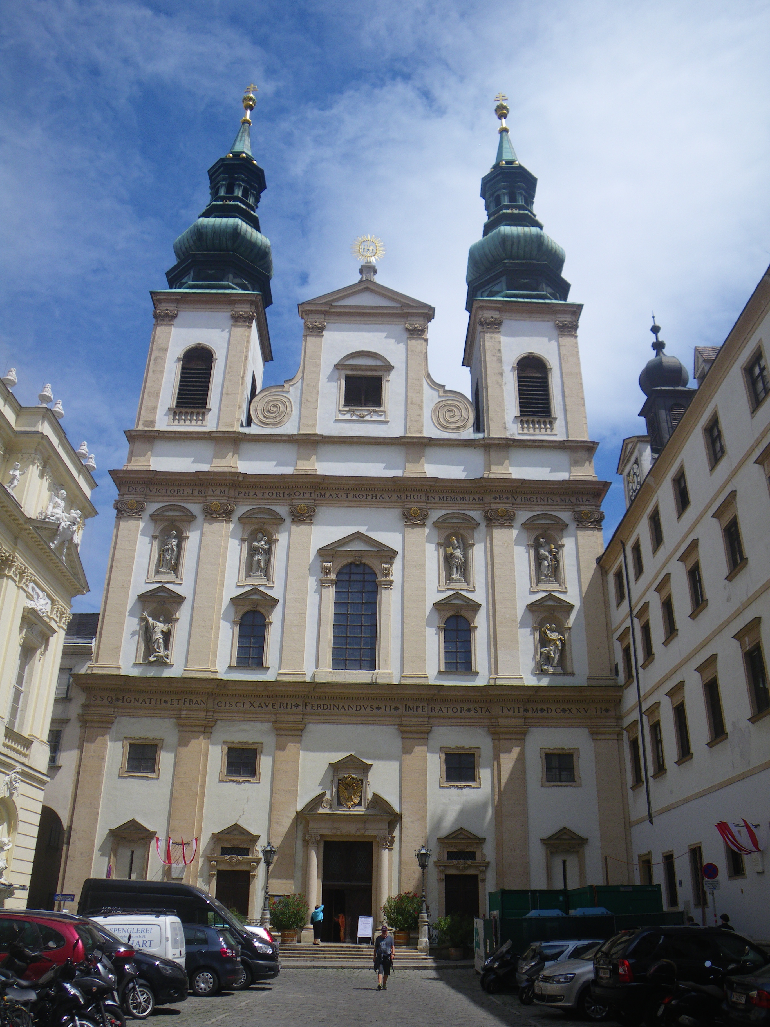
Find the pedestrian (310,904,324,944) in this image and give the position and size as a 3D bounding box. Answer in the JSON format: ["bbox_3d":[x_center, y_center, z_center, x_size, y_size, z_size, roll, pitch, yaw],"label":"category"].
[{"bbox_3d":[-3.070,18.691,37.815,0.584,1.672,0.520,5,-24,-9],"label":"pedestrian"}]

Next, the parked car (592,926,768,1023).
[{"bbox_3d":[6.669,9.740,17.512,4.350,1.720,1.840,7,-27,-12],"label":"parked car"}]

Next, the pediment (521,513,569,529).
[{"bbox_3d":[9.593,0.510,49.956,2.820,0.918,0.450,1,-26,0],"label":"pediment"}]

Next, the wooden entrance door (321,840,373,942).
[{"bbox_3d":[-1.765,18.106,39.882,2.366,4.444,0.250,1,-24,-1],"label":"wooden entrance door"}]

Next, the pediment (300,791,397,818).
[{"bbox_3d":[-1.738,13.792,39.557,4.750,1.300,1.000,1,-26,0],"label":"pediment"}]

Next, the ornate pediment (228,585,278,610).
[{"bbox_3d":[-7.449,4.860,47.457,2.751,1.345,0.450,1,-26,0],"label":"ornate pediment"}]

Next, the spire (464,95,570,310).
[{"bbox_3d":[10.003,-24.820,66.732,7.566,26.430,7.566,1,-26,0],"label":"spire"}]

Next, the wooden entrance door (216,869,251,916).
[{"bbox_3d":[-7.316,18.596,39.511,1.585,3.002,0.200,1,-24,-1],"label":"wooden entrance door"}]

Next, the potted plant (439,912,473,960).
[{"bbox_3d":[3.213,19.287,37.857,1.744,1.881,1.660,1,-26,-1],"label":"potted plant"}]

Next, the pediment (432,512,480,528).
[{"bbox_3d":[4.037,0.405,47.233,2.652,0.767,0.500,1,-24,-1],"label":"pediment"}]

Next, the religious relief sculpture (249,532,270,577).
[{"bbox_3d":[-7.283,2.407,48.988,1.192,2.852,0.800,1,-26,0],"label":"religious relief sculpture"}]

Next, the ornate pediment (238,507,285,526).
[{"bbox_3d":[-7.146,0.178,48.444,2.601,0.879,0.600,1,-26,-1],"label":"ornate pediment"}]

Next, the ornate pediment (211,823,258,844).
[{"bbox_3d":[-7.296,15.699,40.836,2.289,0.838,0.550,1,-26,-1],"label":"ornate pediment"}]

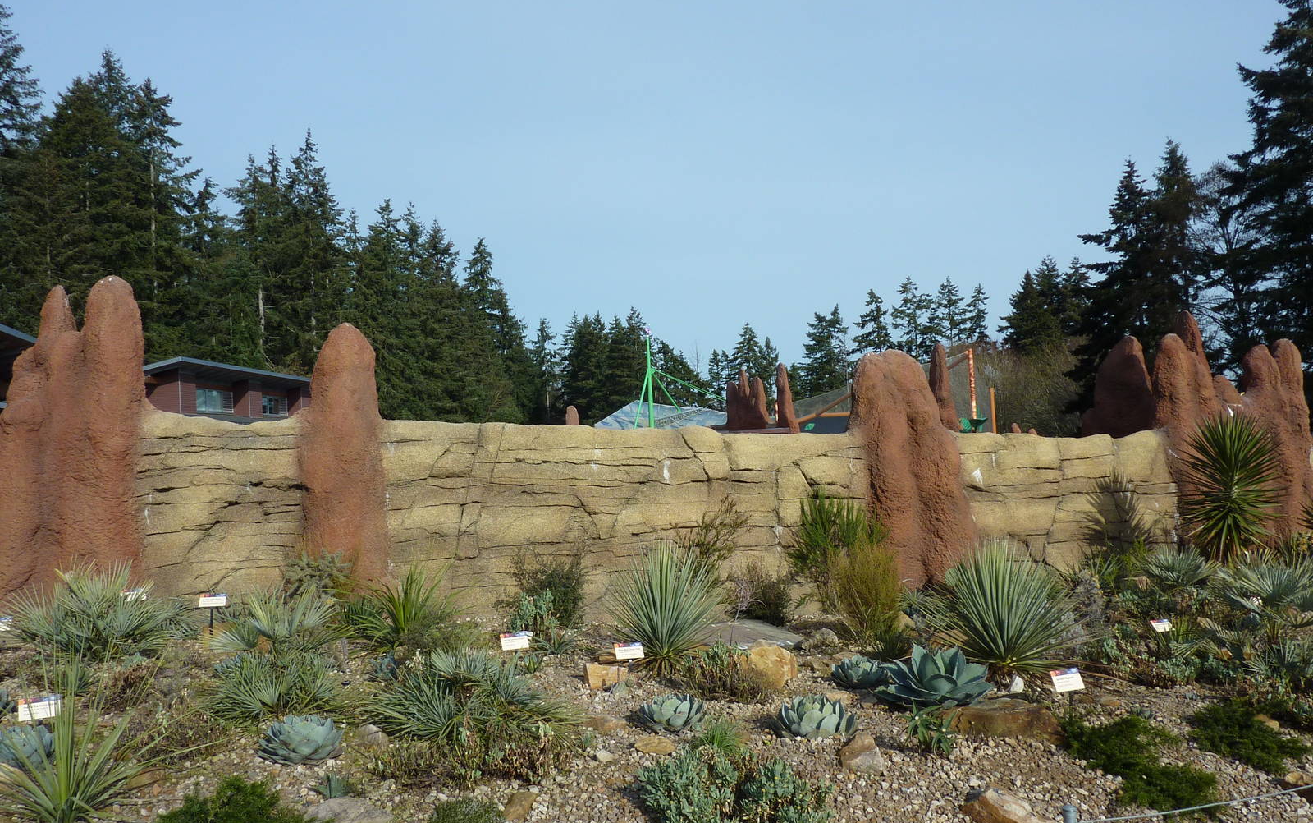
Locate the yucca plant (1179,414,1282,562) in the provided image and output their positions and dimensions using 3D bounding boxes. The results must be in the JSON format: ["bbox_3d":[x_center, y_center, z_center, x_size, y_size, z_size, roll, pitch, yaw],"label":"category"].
[{"bbox_3d":[4.426,0.636,7.300,0.790,1.220,0.780,-4,-2,31],"label":"yucca plant"}]

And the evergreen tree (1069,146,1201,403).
[{"bbox_3d":[29.270,-7.812,58.000,8.000,17.000,8.000,-2,-1,0],"label":"evergreen tree"}]

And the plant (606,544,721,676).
[{"bbox_3d":[0.041,1.041,5.000,0.600,0.680,0.590,-2,0,0],"label":"plant"}]

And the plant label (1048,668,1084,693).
[{"bbox_3d":[2.082,1.359,4.800,0.155,0.103,0.015,-5,-25,-9],"label":"plant label"}]

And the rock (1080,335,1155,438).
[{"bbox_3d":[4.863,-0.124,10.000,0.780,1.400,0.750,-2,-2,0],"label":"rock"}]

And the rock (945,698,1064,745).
[{"bbox_3d":[1.739,1.555,4.720,0.560,0.175,0.320,-3,-2,0],"label":"rock"}]

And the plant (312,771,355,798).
[{"bbox_3d":[-1.278,1.475,3.750,0.165,0.110,0.150,-2,-1,0],"label":"plant"}]

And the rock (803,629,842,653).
[{"bbox_3d":[1.031,1.427,5.900,0.240,0.130,0.190,-2,-2,0],"label":"rock"}]

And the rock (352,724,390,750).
[{"bbox_3d":[-1.175,1.335,3.900,0.145,0.088,0.120,-3,-2,0],"label":"rock"}]

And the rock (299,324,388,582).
[{"bbox_3d":[-2.134,0.320,6.500,0.580,1.800,0.560,-3,-2,0],"label":"rock"}]

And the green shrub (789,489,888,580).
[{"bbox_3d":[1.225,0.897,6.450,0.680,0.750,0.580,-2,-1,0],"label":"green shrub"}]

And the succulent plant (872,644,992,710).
[{"bbox_3d":[1.510,1.454,5.200,0.620,0.300,0.570,-3,-2,15],"label":"succulent plant"}]

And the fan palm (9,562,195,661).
[{"bbox_3d":[-2.777,0.994,4.750,0.880,0.450,0.780,-1,-2,-31],"label":"fan palm"}]

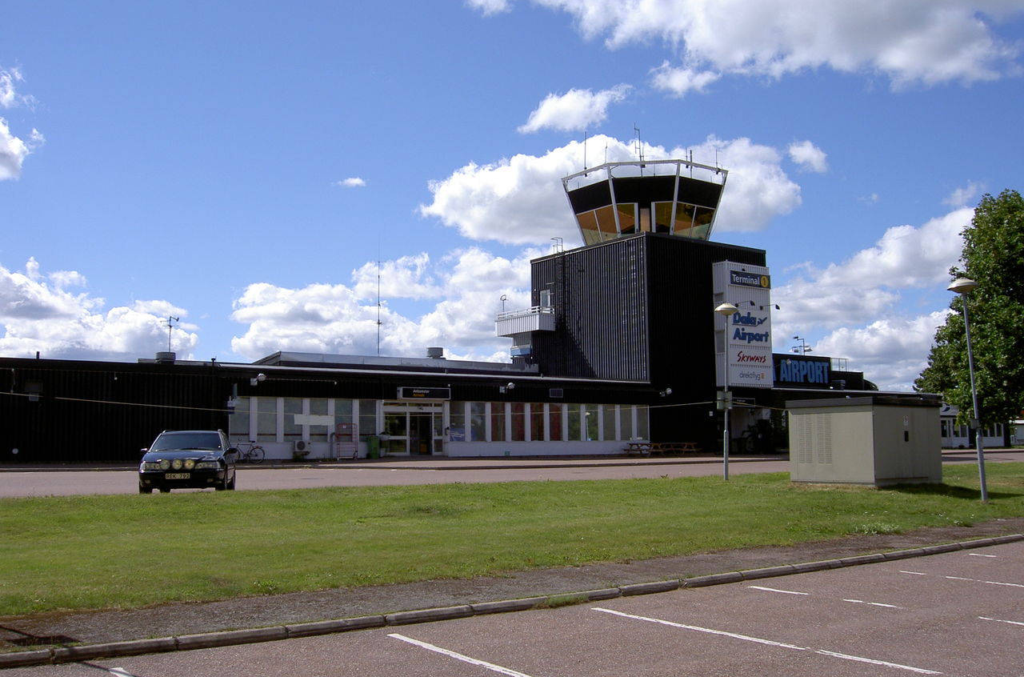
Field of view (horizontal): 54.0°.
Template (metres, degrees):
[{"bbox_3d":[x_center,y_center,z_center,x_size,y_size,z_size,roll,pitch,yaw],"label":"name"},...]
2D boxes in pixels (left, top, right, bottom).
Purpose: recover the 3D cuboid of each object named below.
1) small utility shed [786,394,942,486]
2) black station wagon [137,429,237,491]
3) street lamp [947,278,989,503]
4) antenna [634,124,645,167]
[{"bbox_3d":[9.463,2.758,26.938,3.200,2.220,2.630,4,-8,-37],"label":"small utility shed"},{"bbox_3d":[-7.301,2.819,23.069,1.770,1.450,4.720,1,-6,-12],"label":"black station wagon"},{"bbox_3d":[10.406,1.141,22.668,0.640,5.040,0.640,2,-8,-37],"label":"street lamp"},{"bbox_3d":[8.726,-13.147,68.776,0.600,3.004,0.400,4,-8,-37],"label":"antenna"}]

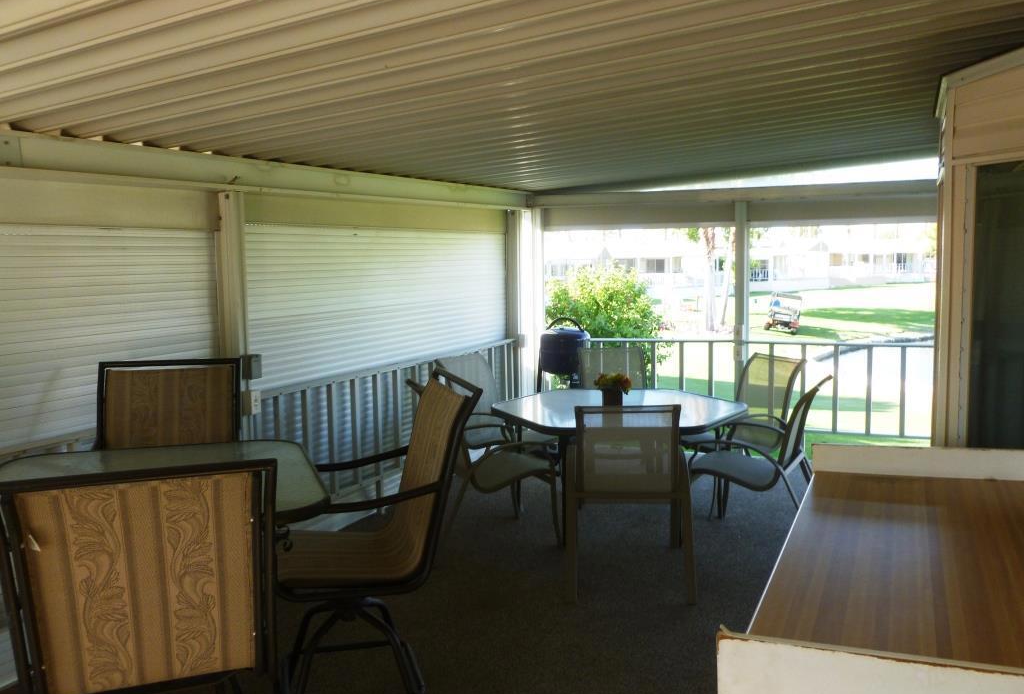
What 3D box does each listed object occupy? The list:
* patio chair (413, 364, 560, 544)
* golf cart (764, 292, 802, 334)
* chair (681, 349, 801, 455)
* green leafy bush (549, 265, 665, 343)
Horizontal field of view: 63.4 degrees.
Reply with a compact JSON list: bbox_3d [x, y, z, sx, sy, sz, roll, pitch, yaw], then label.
[{"bbox_3d":[-0.188,0.652,4.731,0.730,0.940,0.600,-4,6,-24],"label":"patio chair"},{"bbox_3d":[11.822,-1.478,36.000,1.200,1.800,2.400,8,6,7],"label":"golf cart"},{"bbox_3d":[1.487,0.546,5.446,0.730,0.940,0.600,-4,6,-23],"label":"chair"},{"bbox_3d":[1.178,0.100,10.568,1.600,2.300,1.600,-1,6,6],"label":"green leafy bush"}]

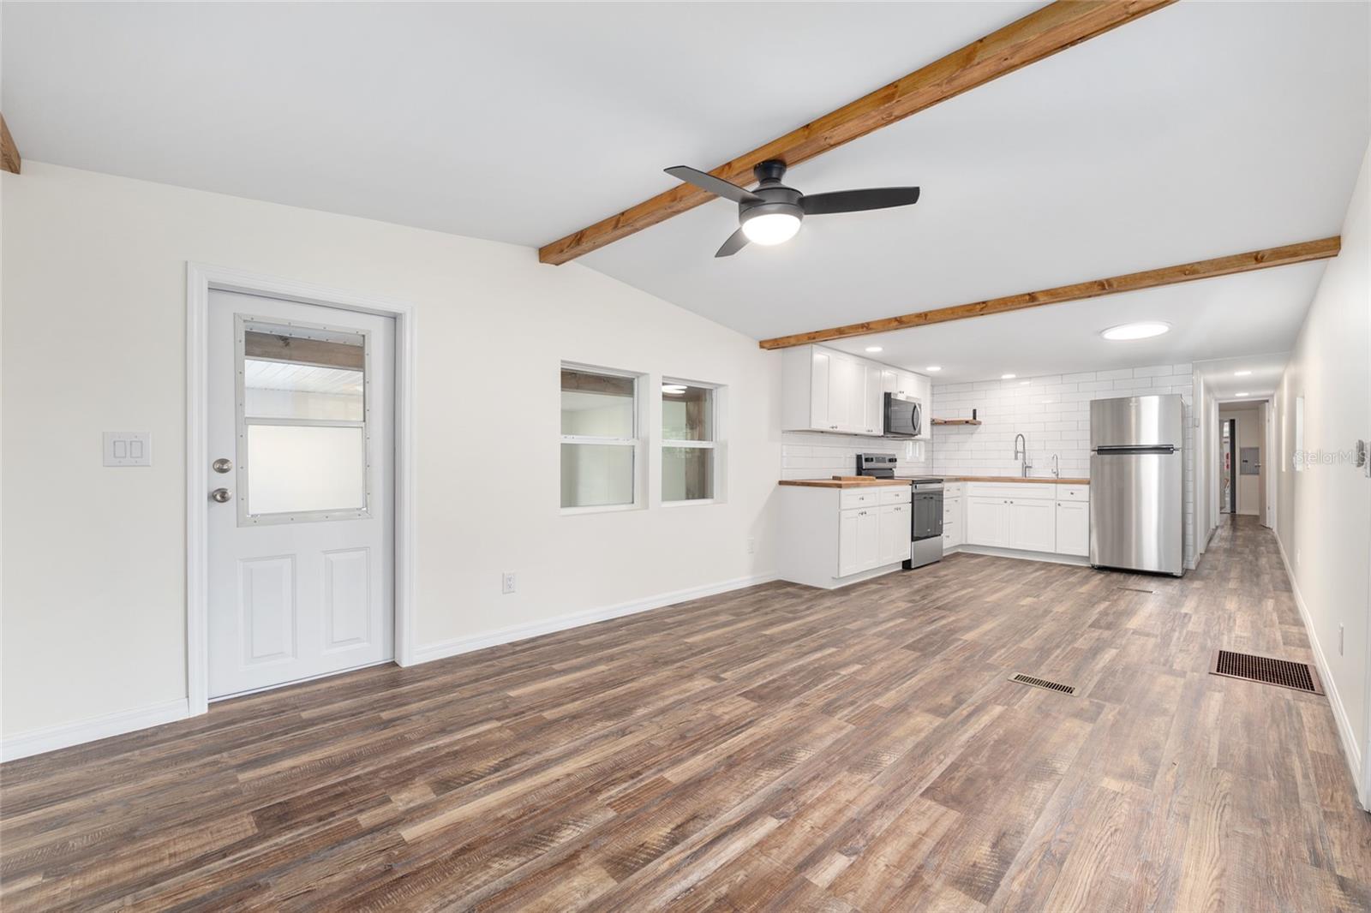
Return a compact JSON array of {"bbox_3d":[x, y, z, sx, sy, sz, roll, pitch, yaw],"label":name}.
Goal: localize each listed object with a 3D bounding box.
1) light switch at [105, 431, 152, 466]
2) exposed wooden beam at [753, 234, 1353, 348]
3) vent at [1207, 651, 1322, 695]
[{"bbox_3d":[-2.339,-0.030,2.236,0.139,0.143,0.010,0,0,-41],"label":"light switch"},{"bbox_3d":[1.898,-0.982,3.689,3.338,0.068,0.115,0,0,45],"label":"exposed wooden beam"},{"bbox_3d":[3.135,1.154,2.890,0.505,0.012,0.410,0,0,-44],"label":"vent"}]

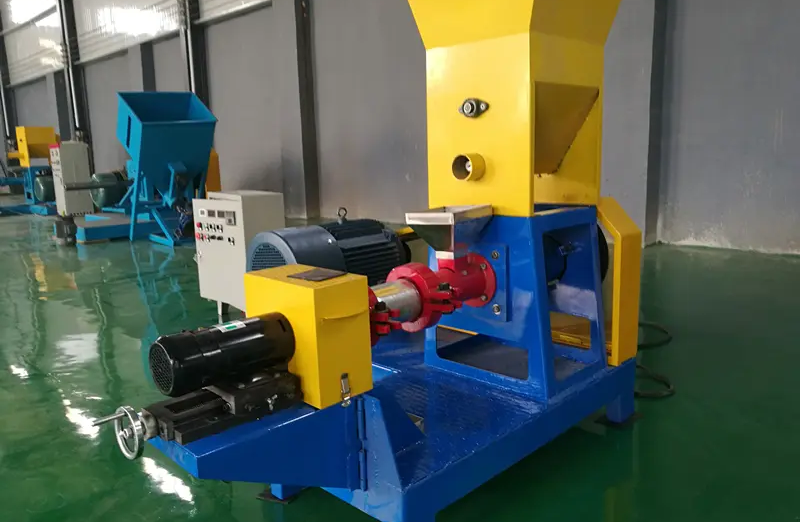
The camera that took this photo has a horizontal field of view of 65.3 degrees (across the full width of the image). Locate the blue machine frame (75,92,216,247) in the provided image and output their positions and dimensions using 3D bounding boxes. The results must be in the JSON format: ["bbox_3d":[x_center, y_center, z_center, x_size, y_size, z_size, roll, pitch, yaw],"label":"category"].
[{"bbox_3d":[-2.983,-1.156,7.696,1.215,1.782,1.545,-12,14,-44],"label":"blue machine frame"}]

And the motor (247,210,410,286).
[{"bbox_3d":[-0.301,0.012,2.811,0.660,0.460,0.420,-12,14,-44],"label":"motor"}]

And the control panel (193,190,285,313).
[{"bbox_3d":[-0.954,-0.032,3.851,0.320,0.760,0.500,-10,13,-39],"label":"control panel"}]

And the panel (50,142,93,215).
[{"bbox_3d":[-4.026,-1.007,7.706,0.355,0.861,0.340,-12,14,-44],"label":"panel"}]

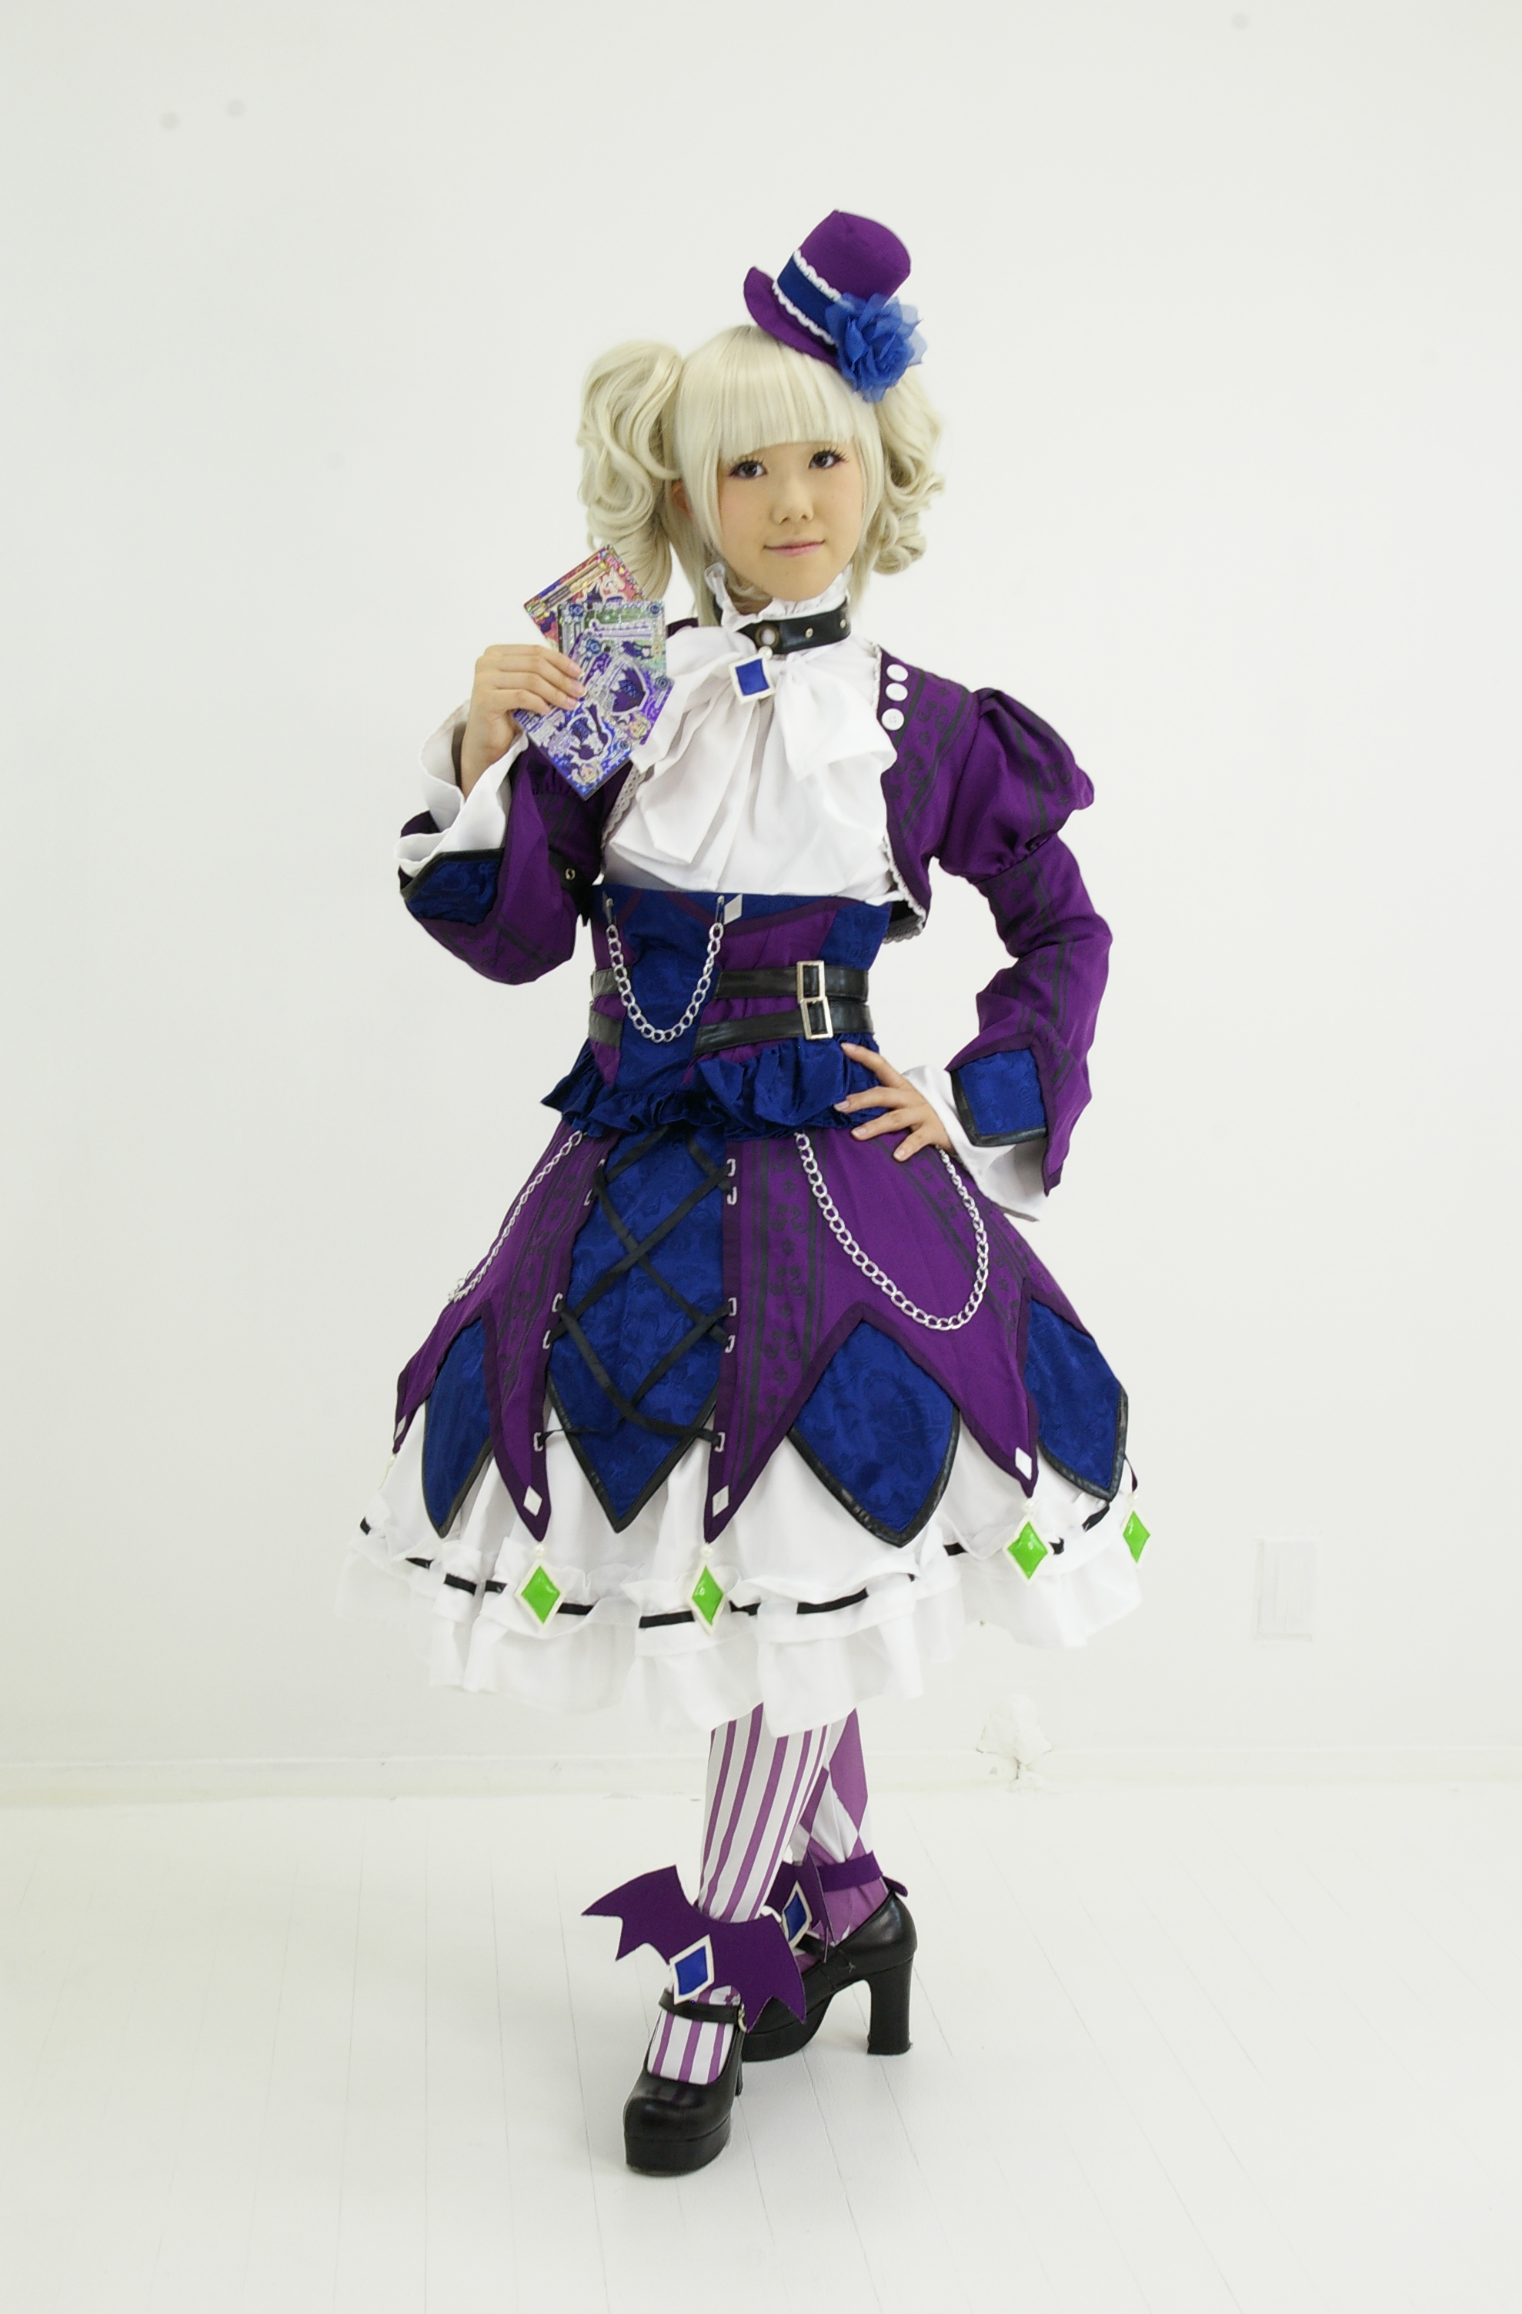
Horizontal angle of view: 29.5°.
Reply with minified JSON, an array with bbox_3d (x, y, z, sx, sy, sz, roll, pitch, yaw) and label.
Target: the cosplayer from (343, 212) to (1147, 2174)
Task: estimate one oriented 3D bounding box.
[{"bbox_3d":[-0.014,0.023,2.523,0.700,1.650,0.640,4,7,20],"label":"cosplayer"}]

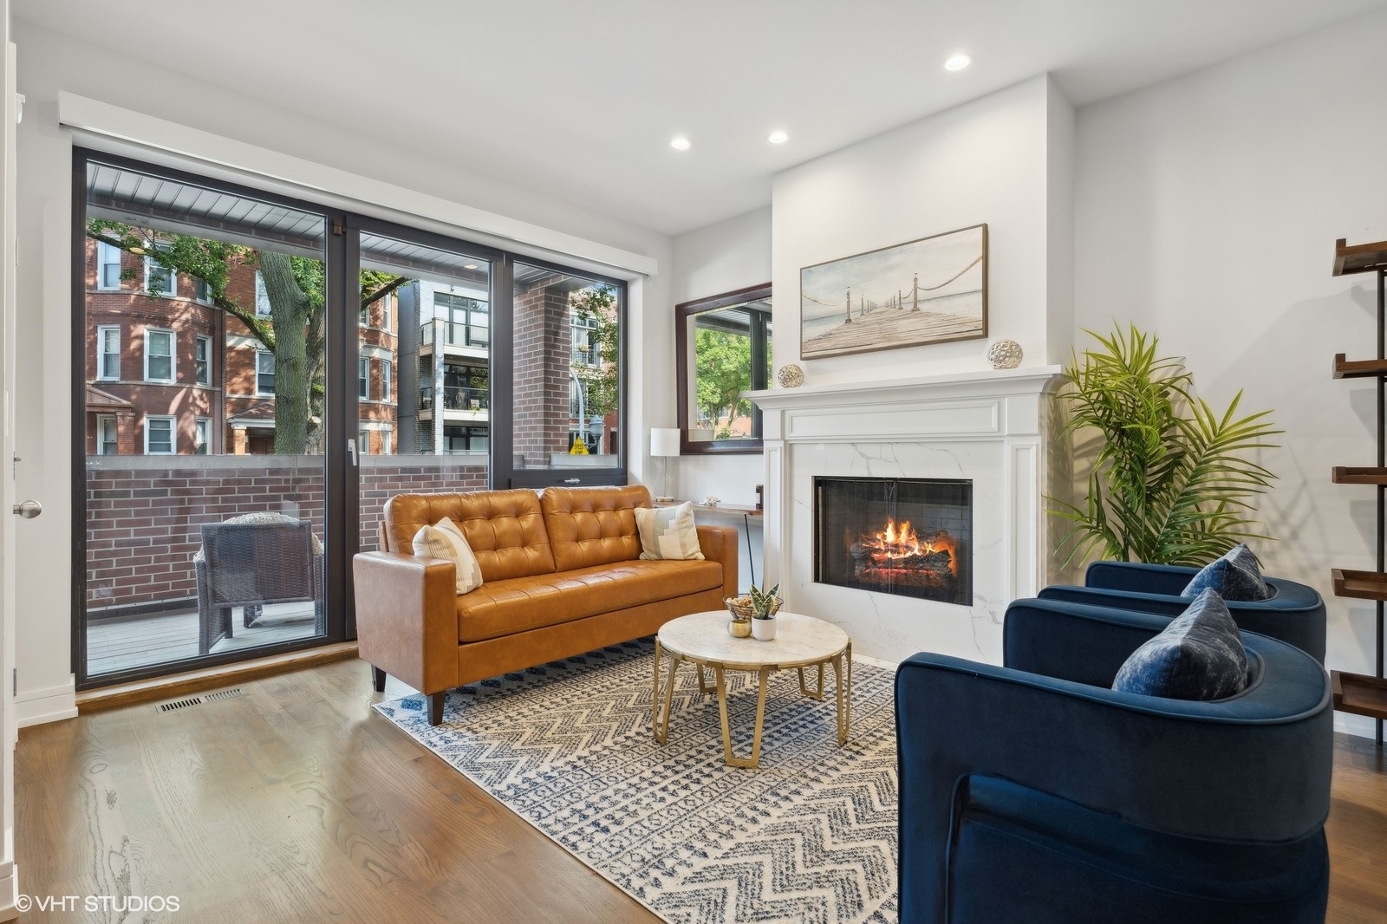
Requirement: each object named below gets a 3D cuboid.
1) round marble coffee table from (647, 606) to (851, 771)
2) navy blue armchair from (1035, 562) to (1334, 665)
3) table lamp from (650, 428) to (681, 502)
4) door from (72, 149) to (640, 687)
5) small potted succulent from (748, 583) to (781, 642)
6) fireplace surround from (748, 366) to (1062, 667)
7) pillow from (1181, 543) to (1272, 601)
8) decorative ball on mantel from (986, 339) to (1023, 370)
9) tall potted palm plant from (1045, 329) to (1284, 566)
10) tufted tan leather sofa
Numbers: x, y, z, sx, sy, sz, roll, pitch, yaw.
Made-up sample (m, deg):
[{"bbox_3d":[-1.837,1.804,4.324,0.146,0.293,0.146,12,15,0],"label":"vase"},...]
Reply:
[{"bbox_3d":[0.235,0.897,2.720,0.810,0.367,0.810,0,0,0],"label":"round marble coffee table"},{"bbox_3d":[1.398,0.718,1.894,0.610,0.730,0.720,0,0,44],"label":"navy blue armchair"},{"bbox_3d":[-0.209,0.023,4.922,0.218,0.557,0.218,0,0,0],"label":"table lamp"},{"bbox_3d":[-1.646,-0.208,4.051,0.100,2.414,3.183,0,0,44],"label":"door"},{"bbox_3d":[0.284,0.601,2.664,0.126,0.225,0.126,0,0,0],"label":"small potted succulent"},{"bbox_3d":[1.016,0.328,3.525,1.785,1.500,0.207,0,0,44],"label":"fireplace surround"},{"bbox_3d":[1.485,0.479,1.825,0.180,0.450,0.460,18,12,42],"label":"pillow"},{"bbox_3d":[1.460,-0.496,3.079,0.150,0.150,0.150,0,0,0],"label":"decorative ball on mantel"},{"bbox_3d":[1.907,0.251,2.673,0.860,1.660,0.860,0,0,44],"label":"tall potted palm plant"},{"bbox_3d":[-0.685,0.614,3.628,0.828,0.927,1.962,0,0,44],"label":"tufted tan leather sofa"}]

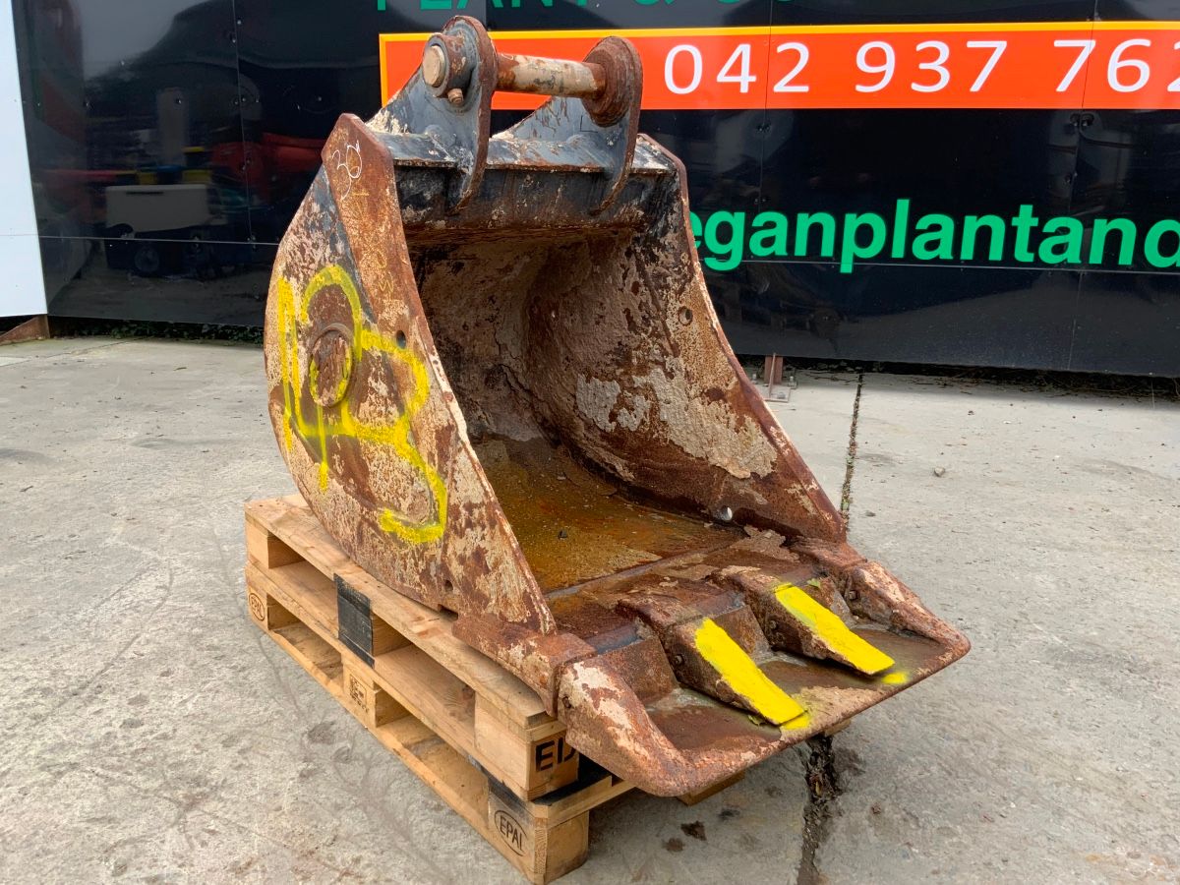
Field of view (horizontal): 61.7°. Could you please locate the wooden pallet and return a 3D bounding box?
[{"bbox_3d":[-0.153,0.365,2.215,0.812,0.287,1.222,-11,20,-38],"label":"wooden pallet"}]

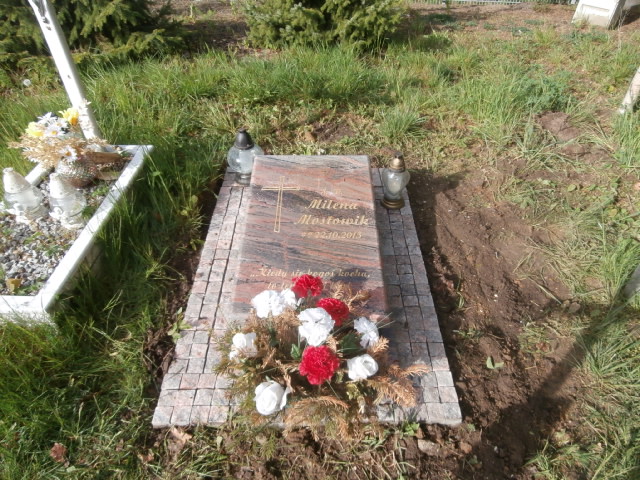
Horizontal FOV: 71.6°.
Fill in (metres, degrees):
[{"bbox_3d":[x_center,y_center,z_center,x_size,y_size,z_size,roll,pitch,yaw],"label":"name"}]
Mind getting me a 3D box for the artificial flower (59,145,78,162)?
[{"bbox_3d":[-0.935,-0.322,1.650,0.072,0.060,0.052,-25,48,-23],"label":"artificial flower"}]

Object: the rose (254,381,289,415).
[{"bbox_3d":[-0.127,0.420,1.184,0.085,0.075,0.080,0,42,0],"label":"rose"}]

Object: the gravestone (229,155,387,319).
[{"bbox_3d":[-0.036,-0.038,1.716,0.500,0.170,0.790,0,42,1],"label":"gravestone"}]

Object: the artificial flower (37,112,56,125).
[{"bbox_3d":[-0.986,-0.438,1.600,0.070,0.045,0.065,-25,48,-24],"label":"artificial flower"}]

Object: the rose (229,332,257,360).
[{"bbox_3d":[-0.227,0.312,1.300,0.075,0.070,0.075,11,43,13],"label":"rose"}]

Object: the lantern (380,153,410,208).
[{"bbox_3d":[0.323,-0.255,1.898,0.120,0.250,0.120,0,42,1],"label":"lantern"}]

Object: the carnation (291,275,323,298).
[{"bbox_3d":[-0.042,0.145,1.380,0.090,0.065,0.075,0,42,1],"label":"carnation"}]

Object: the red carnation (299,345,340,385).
[{"bbox_3d":[-0.001,0.293,1.045,0.093,0.078,0.082,-2,43,-1],"label":"red carnation"}]

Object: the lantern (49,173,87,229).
[{"bbox_3d":[-0.882,-0.138,1.550,0.115,0.205,0.115,-27,49,-25],"label":"lantern"}]

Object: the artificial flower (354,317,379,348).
[{"bbox_3d":[0.117,0.234,1.120,0.058,0.070,0.075,29,51,28],"label":"artificial flower"}]

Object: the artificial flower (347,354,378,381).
[{"bbox_3d":[0.101,0.302,1.050,0.073,0.060,0.068,-1,43,1],"label":"artificial flower"}]

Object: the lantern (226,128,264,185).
[{"bbox_3d":[-0.344,-0.388,2.046,0.165,0.265,0.165,0,42,1],"label":"lantern"}]

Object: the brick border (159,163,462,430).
[{"bbox_3d":[-0.033,0.097,1.741,0.870,0.060,1.300,0,42,1],"label":"brick border"}]

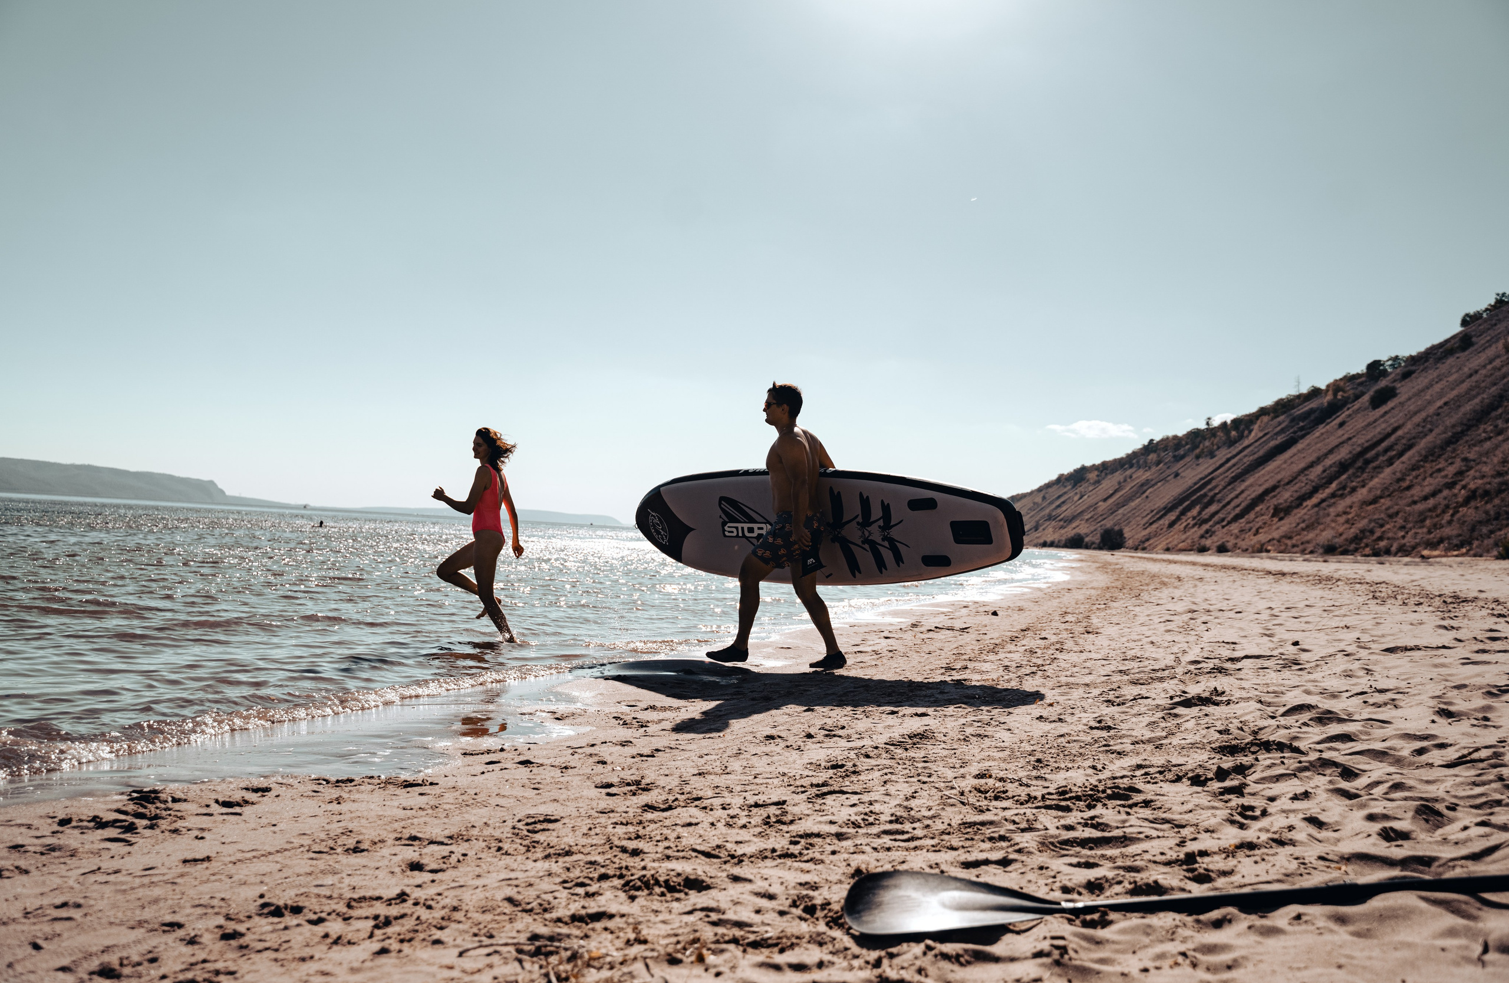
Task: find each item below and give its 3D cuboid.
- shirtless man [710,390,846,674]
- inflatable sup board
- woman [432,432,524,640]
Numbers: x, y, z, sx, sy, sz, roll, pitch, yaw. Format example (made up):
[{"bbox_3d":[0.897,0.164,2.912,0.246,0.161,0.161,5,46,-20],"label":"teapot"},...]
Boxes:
[{"bbox_3d":[0.149,0.221,7.740,0.900,1.750,0.600,2,-2,34],"label":"shirtless man"},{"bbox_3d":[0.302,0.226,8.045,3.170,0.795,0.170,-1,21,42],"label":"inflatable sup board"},{"bbox_3d":[-2.050,0.328,9.330,0.660,1.600,0.520,2,-2,20],"label":"woman"}]

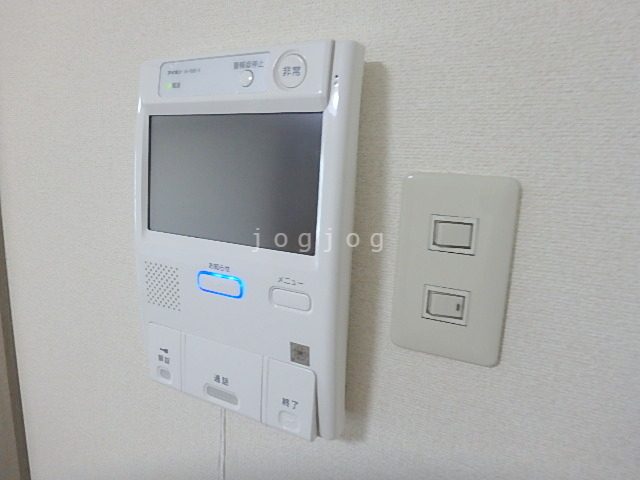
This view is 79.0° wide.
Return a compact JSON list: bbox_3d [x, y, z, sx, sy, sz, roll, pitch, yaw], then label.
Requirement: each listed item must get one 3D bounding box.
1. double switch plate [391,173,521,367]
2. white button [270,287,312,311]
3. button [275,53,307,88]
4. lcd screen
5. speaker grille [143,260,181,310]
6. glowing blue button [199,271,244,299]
[{"bbox_3d":[0.083,0.019,0.248,0.070,0.120,0.009,7,12,25],"label":"double switch plate"},{"bbox_3d":[-0.020,0.043,0.279,0.033,0.015,0.005,7,12,25],"label":"white button"},{"bbox_3d":[-0.018,-0.108,0.249,0.023,0.023,0.005,7,12,25],"label":"button"},{"bbox_3d":[-0.068,-0.044,0.286,0.153,0.092,0.009,7,8,24],"label":"lcd screen"},{"bbox_3d":[-0.134,0.039,0.334,0.041,0.038,0.004,7,12,25],"label":"speaker grille"},{"bbox_3d":[-0.078,0.035,0.305,0.044,0.016,0.005,7,12,25],"label":"glowing blue button"}]

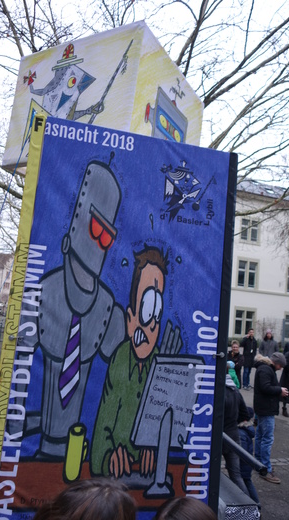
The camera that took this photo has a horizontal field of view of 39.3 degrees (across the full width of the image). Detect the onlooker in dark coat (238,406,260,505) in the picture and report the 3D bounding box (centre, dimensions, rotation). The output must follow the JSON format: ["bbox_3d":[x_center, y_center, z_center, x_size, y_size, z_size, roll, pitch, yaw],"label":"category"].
[{"bbox_3d":[1.207,2.270,4.650,0.420,1.170,0.380,0,-8,39],"label":"onlooker in dark coat"}]

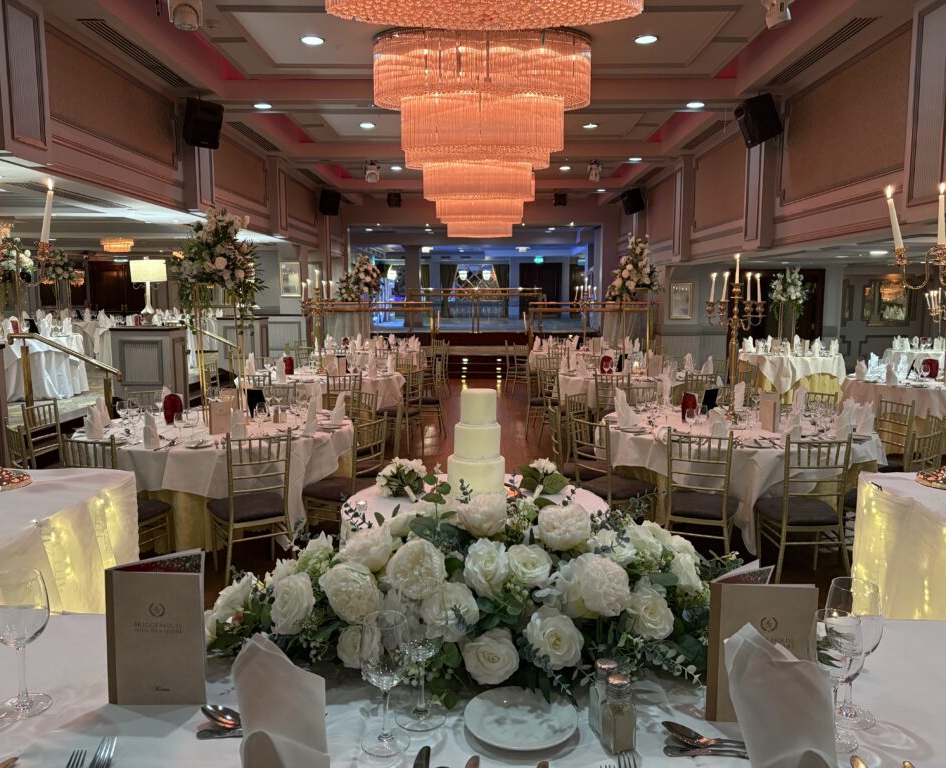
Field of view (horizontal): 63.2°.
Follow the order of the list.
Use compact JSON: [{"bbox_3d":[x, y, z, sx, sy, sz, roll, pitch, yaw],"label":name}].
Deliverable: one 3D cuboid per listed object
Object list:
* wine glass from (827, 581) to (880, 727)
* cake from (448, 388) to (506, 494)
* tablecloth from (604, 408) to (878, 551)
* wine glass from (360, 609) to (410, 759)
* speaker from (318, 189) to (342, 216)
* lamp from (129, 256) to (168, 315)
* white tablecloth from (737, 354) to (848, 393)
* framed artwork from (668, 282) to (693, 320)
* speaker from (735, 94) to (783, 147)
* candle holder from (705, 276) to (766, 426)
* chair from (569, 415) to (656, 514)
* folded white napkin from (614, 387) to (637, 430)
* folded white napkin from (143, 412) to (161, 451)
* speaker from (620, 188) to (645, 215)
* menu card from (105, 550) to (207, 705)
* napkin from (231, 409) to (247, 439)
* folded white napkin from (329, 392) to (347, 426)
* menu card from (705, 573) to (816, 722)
[{"bbox_3d":[0.553,0.390,1.119,0.082,0.202,0.082,0,7,0],"label":"wine glass"},{"bbox_3d":[0.016,0.264,3.483,0.257,0.485,0.257,0,7,1],"label":"cake"},{"bbox_3d":[1.827,0.603,5.455,1.930,0.660,1.930,0,7,1],"label":"tablecloth"},{"bbox_3d":[-0.119,0.409,1.054,0.065,0.180,0.065,0,7,0],"label":"wine glass"},{"bbox_3d":[-2.751,-3.502,14.797,0.300,0.460,0.310,-3,29,-25],"label":"speaker"},{"bbox_3d":[-4.472,-1.358,10.600,0.480,0.800,0.480,0,6,0],"label":"lamp"},{"bbox_3d":[5.035,-0.222,12.205,1.600,0.540,1.600,3,7,22],"label":"white tablecloth"},{"bbox_3d":[3.767,-1.480,13.883,0.450,0.680,0.035,0,7,1],"label":"framed artwork"},{"bbox_3d":[3.146,-2.882,8.445,0.310,0.450,0.290,-23,12,-14],"label":"speaker"},{"bbox_3d":[1.873,-0.296,5.483,0.420,1.140,0.410,0,7,1],"label":"candle holder"},{"bbox_3d":[0.934,0.659,5.174,0.440,0.920,0.400,-4,7,-29],"label":"chair"},{"bbox_3d":[1.075,0.162,5.332,0.150,0.277,0.100,-1,7,-10],"label":"folded white napkin"},{"bbox_3d":[-1.945,0.272,4.652,0.085,0.231,0.100,1,7,5],"label":"folded white napkin"},{"bbox_3d":[4.257,-4.841,20.400,0.420,0.600,0.420,-18,9,-8],"label":"speaker"},{"bbox_3d":[-0.483,0.386,1.239,0.155,0.212,0.115,0,6,3],"label":"menu card"},{"bbox_3d":[-1.458,0.264,4.782,0.098,0.215,0.110,-3,7,-25],"label":"napkin"},{"bbox_3d":[-0.982,0.175,5.580,0.110,0.245,0.120,-1,7,-10],"label":"folded white napkin"},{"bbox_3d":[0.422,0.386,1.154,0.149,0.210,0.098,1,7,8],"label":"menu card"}]

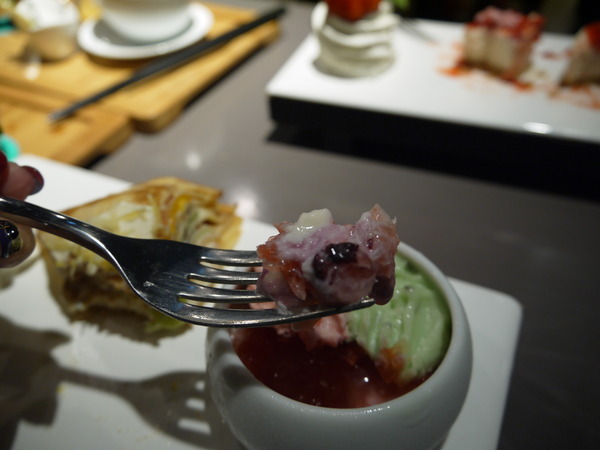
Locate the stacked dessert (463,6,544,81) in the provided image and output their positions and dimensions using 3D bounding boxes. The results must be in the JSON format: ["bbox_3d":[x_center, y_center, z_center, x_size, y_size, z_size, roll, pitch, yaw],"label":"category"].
[{"bbox_3d":[0.165,-0.149,0.399,0.049,0.036,0.033,30,55,27],"label":"stacked dessert"}]

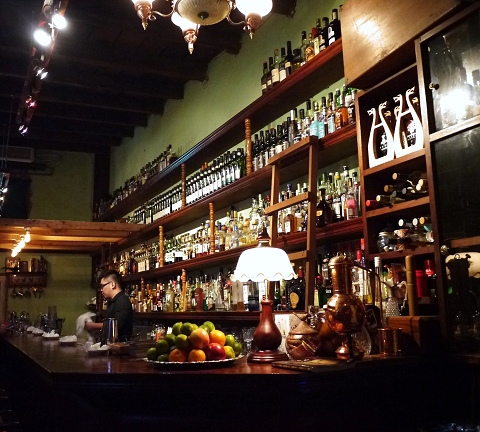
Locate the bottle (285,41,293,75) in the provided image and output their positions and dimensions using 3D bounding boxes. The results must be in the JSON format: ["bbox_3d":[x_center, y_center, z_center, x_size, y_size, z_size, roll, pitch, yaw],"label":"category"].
[{"bbox_3d":[0.370,-1.143,3.798,0.068,0.303,0.068,-2,-9,0],"label":"bottle"}]

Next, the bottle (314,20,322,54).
[{"bbox_3d":[0.481,-1.049,3.123,0.074,0.283,0.074,3,-11,-27],"label":"bottle"}]

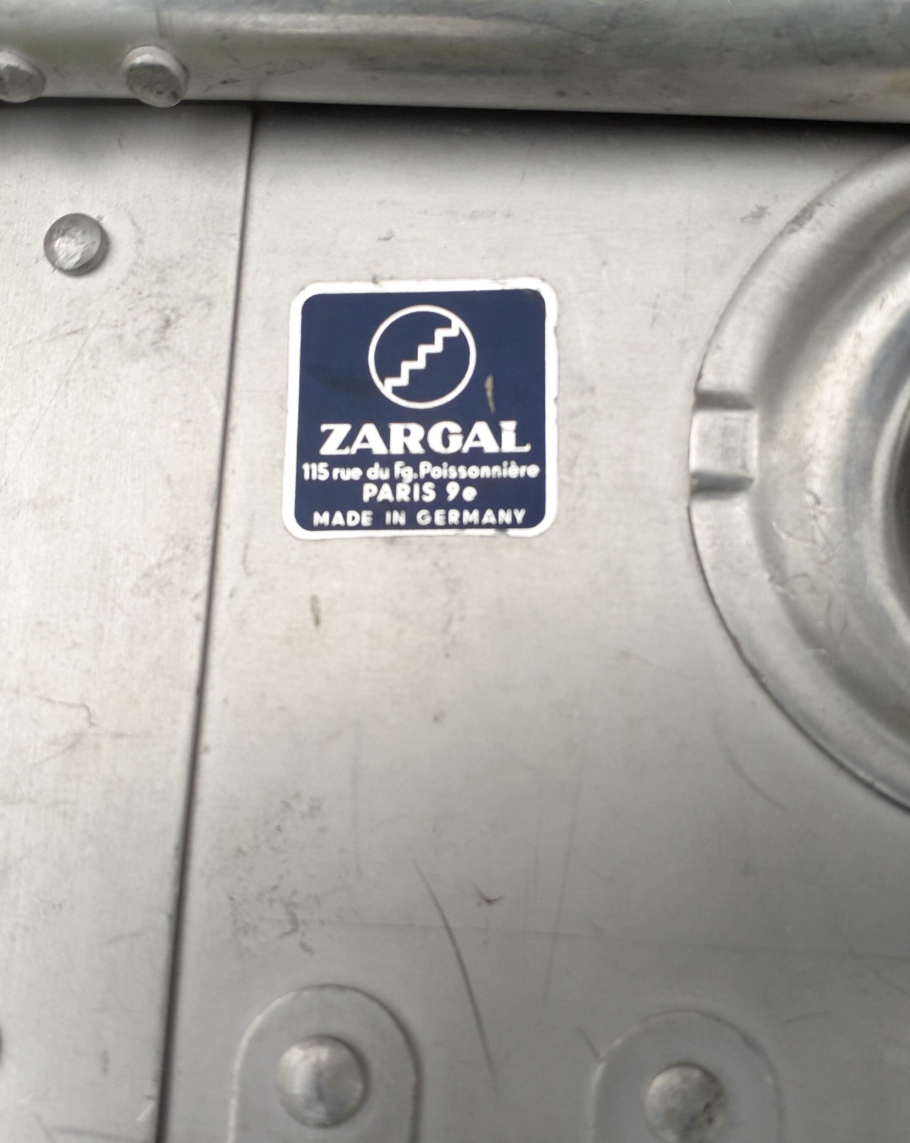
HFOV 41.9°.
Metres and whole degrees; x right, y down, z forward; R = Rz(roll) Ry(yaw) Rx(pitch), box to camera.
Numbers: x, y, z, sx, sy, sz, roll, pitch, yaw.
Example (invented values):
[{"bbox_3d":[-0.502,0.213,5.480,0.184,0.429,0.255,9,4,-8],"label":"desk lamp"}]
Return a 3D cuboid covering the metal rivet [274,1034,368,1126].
[{"bbox_3d":[-0.015,0.055,0.128,0.009,0.003,0.009,0,78,2],"label":"metal rivet"}]

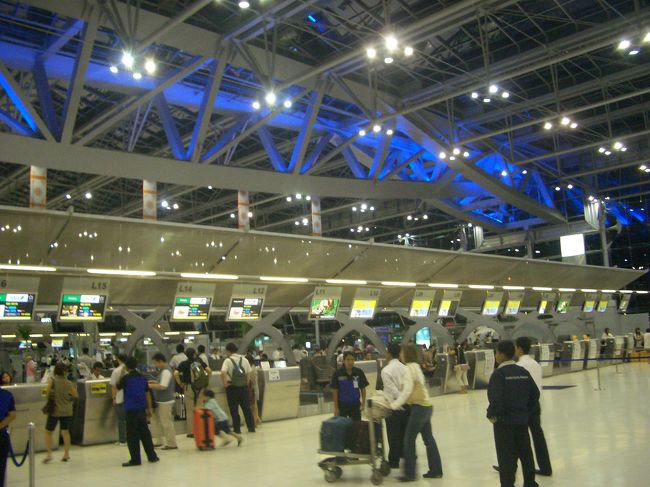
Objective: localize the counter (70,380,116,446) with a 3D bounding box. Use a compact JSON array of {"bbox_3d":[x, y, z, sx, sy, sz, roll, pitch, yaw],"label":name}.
[{"bbox_3d":[-4.257,3.221,12.672,1.150,1.150,0.650,5,-11,-43],"label":"counter"}]

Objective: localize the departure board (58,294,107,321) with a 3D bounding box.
[{"bbox_3d":[-4.851,1.286,13.196,0.980,0.560,0.100,5,8,-43],"label":"departure board"}]

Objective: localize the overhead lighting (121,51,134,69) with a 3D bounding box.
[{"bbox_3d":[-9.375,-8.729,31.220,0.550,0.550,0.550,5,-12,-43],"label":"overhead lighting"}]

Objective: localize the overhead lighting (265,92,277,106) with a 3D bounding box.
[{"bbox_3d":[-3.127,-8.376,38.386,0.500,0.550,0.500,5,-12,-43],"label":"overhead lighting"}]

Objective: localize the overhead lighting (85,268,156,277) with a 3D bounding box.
[{"bbox_3d":[-4.038,0.583,13.107,1.490,0.100,0.120,5,-12,-43],"label":"overhead lighting"}]

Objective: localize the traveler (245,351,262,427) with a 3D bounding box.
[{"bbox_3d":[-1.519,3.055,13.770,0.450,1.560,0.350,5,-11,-41],"label":"traveler"}]

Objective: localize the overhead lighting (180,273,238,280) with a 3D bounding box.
[{"bbox_3d":[-2.430,0.701,13.821,1.500,0.120,0.130,5,-11,-43],"label":"overhead lighting"}]

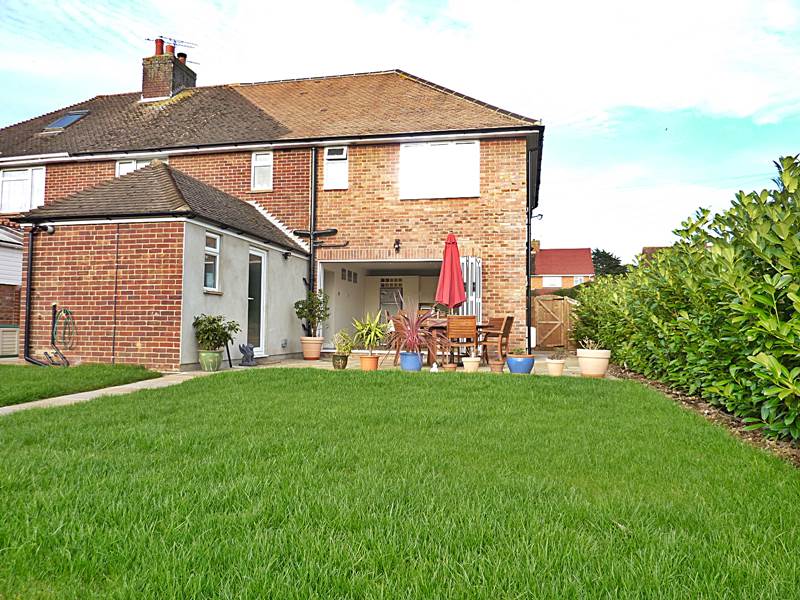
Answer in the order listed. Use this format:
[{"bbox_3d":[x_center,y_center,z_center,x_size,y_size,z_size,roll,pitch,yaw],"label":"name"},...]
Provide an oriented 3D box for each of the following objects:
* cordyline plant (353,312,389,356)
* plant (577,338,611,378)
[{"bbox_3d":[-0.447,0.522,8.750,0.534,0.666,0.520,1,-3,0],"label":"cordyline plant"},{"bbox_3d":[2.773,0.819,8.254,0.480,0.538,0.480,0,-3,12],"label":"plant"}]

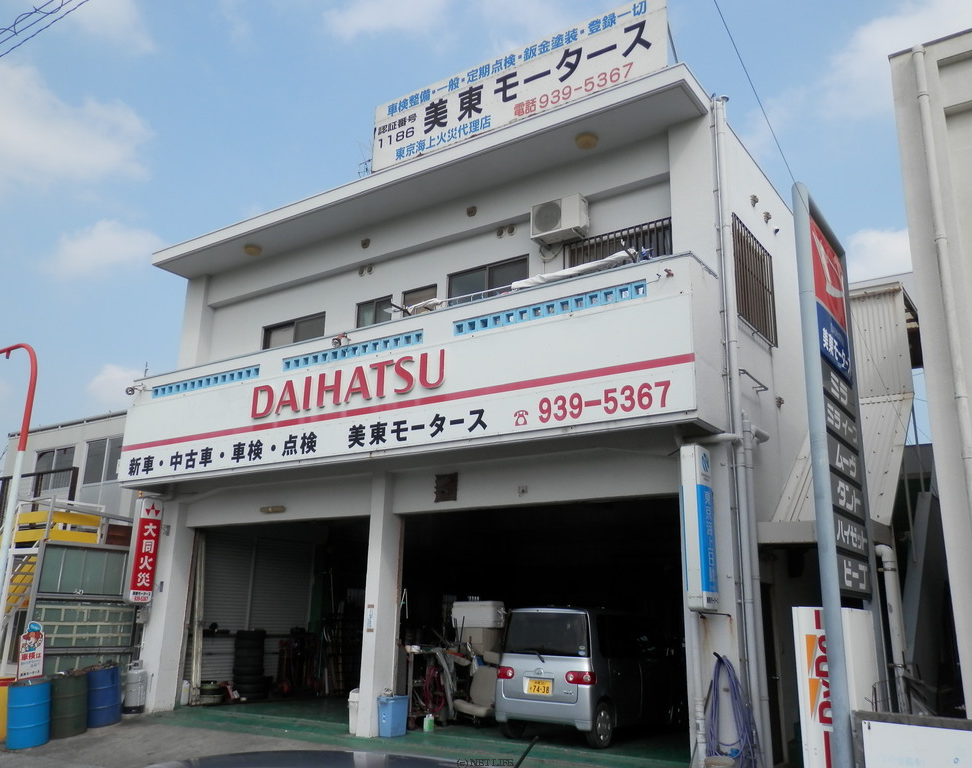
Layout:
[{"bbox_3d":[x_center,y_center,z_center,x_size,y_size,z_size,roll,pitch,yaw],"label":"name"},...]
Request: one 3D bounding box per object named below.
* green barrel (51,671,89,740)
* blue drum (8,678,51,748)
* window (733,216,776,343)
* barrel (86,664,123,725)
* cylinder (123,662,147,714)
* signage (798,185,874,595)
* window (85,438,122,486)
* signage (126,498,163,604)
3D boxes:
[{"bbox_3d":[-6.675,5.161,12.798,0.575,0.880,0.575,-14,-15,30],"label":"green barrel"},{"bbox_3d":[-7.010,5.062,12.246,0.575,0.880,0.575,-14,-15,30],"label":"blue drum"},{"bbox_3d":[3.800,-1.420,11.230,0.120,1.500,1.650,-9,-18,33],"label":"window"},{"bbox_3d":[-6.478,5.328,13.586,0.575,0.880,0.575,-14,-15,30],"label":"barrel"},{"bbox_3d":[-6.089,5.311,13.851,0.335,0.845,0.335,-12,-18,31],"label":"cylinder"},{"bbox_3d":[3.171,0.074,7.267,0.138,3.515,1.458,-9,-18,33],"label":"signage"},{"bbox_3d":[-8.497,1.712,17.824,1.530,0.960,0.100,-9,-18,33],"label":"window"},{"bbox_3d":[-6.019,2.921,14.053,0.180,1.800,0.440,-9,-18,33],"label":"signage"}]

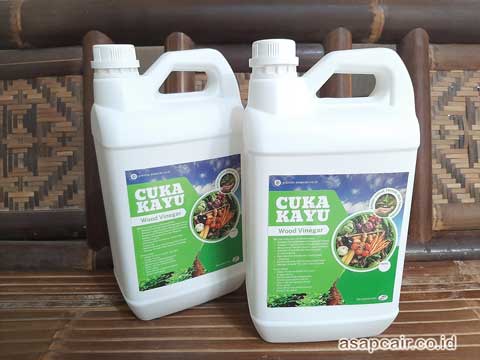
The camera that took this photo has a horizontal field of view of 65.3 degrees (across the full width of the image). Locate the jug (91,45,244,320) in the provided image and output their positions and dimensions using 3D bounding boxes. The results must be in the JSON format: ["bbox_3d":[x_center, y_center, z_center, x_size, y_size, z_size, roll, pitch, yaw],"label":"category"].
[{"bbox_3d":[-0.085,-0.002,0.483,0.175,0.324,0.123,-10,21,-25],"label":"jug"}]

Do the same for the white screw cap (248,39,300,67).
[{"bbox_3d":[0.034,-0.127,0.374,0.051,0.023,0.051,-1,18,0],"label":"white screw cap"}]

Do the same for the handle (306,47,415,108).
[{"bbox_3d":[0.119,-0.107,0.385,0.113,0.053,0.043,-2,18,-2],"label":"handle"}]

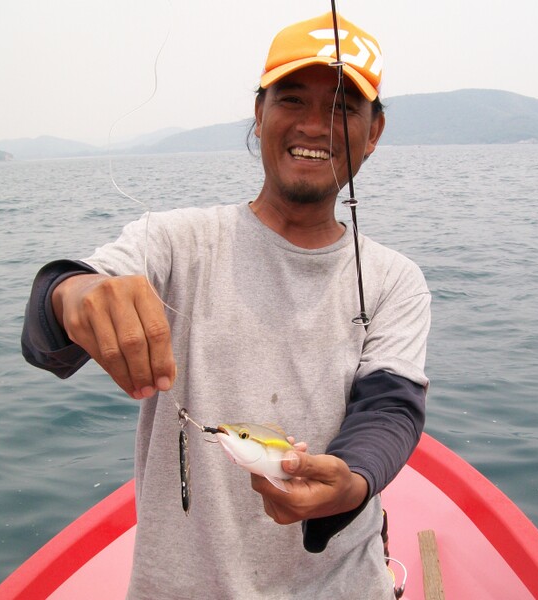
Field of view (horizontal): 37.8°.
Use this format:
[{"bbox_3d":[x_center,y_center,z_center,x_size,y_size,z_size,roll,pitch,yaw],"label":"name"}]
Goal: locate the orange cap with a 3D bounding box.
[{"bbox_3d":[0.078,-0.334,1.070,0.170,0.130,0.260,9,7,6],"label":"orange cap"}]

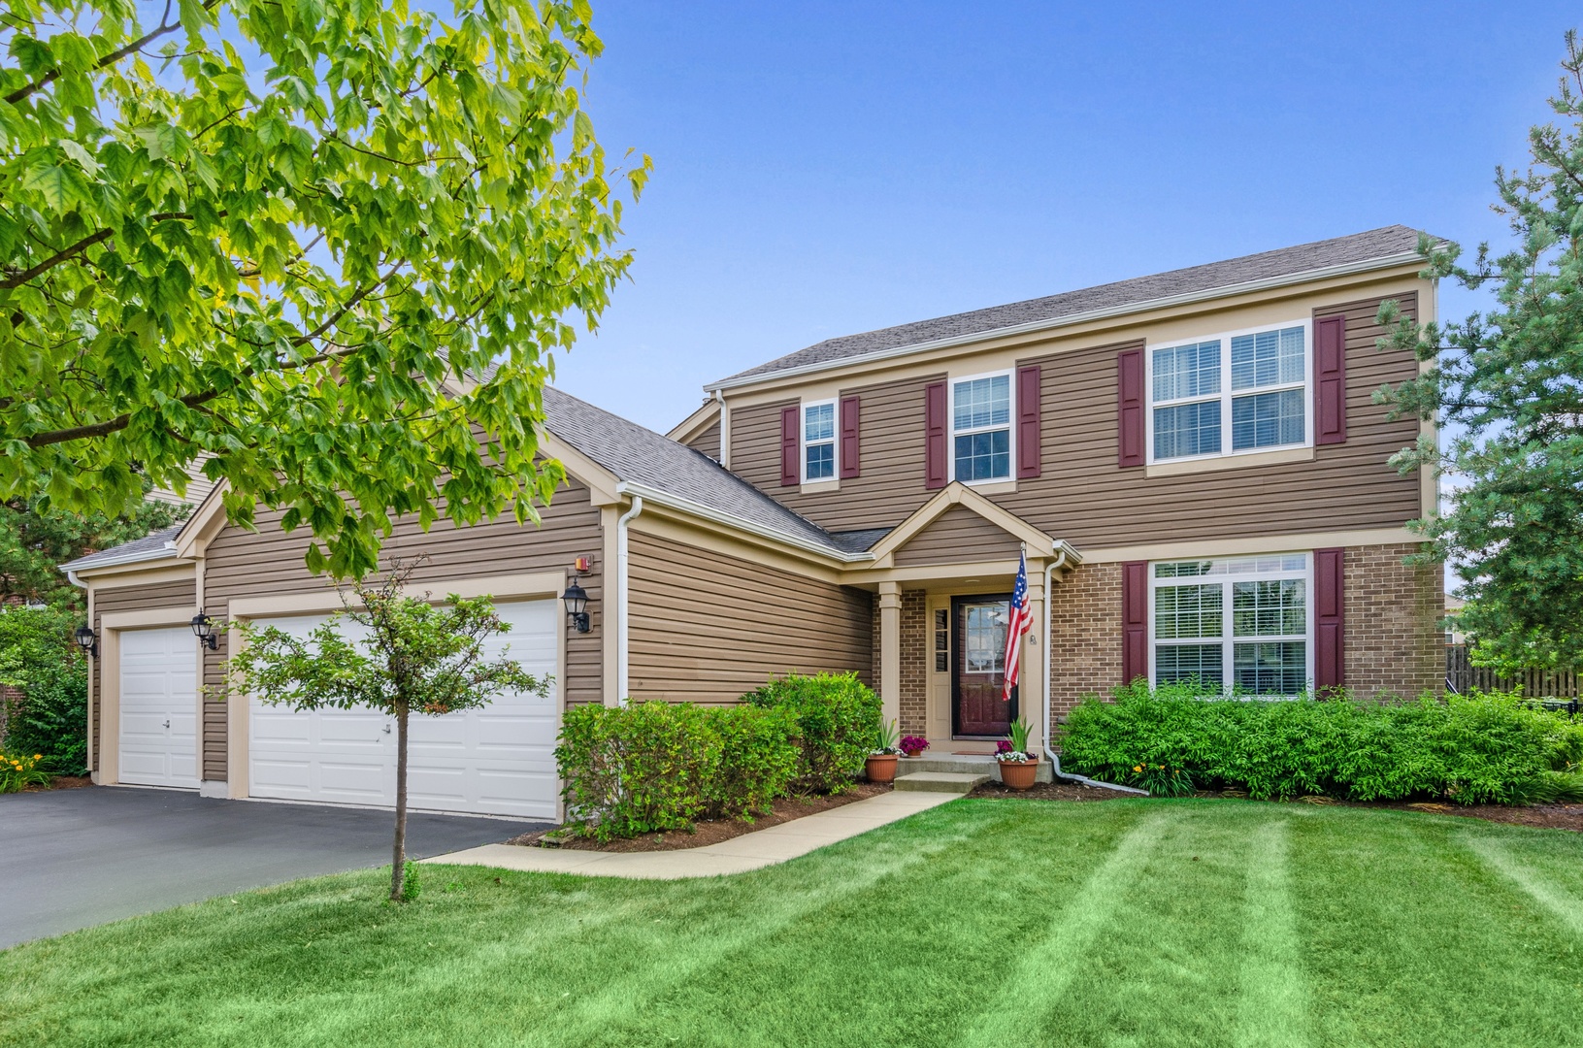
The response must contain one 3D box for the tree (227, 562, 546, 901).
[{"bbox_3d":[-2.638,1.397,5.600,1.970,2.270,1.900,3,-6,-25],"label":"tree"}]

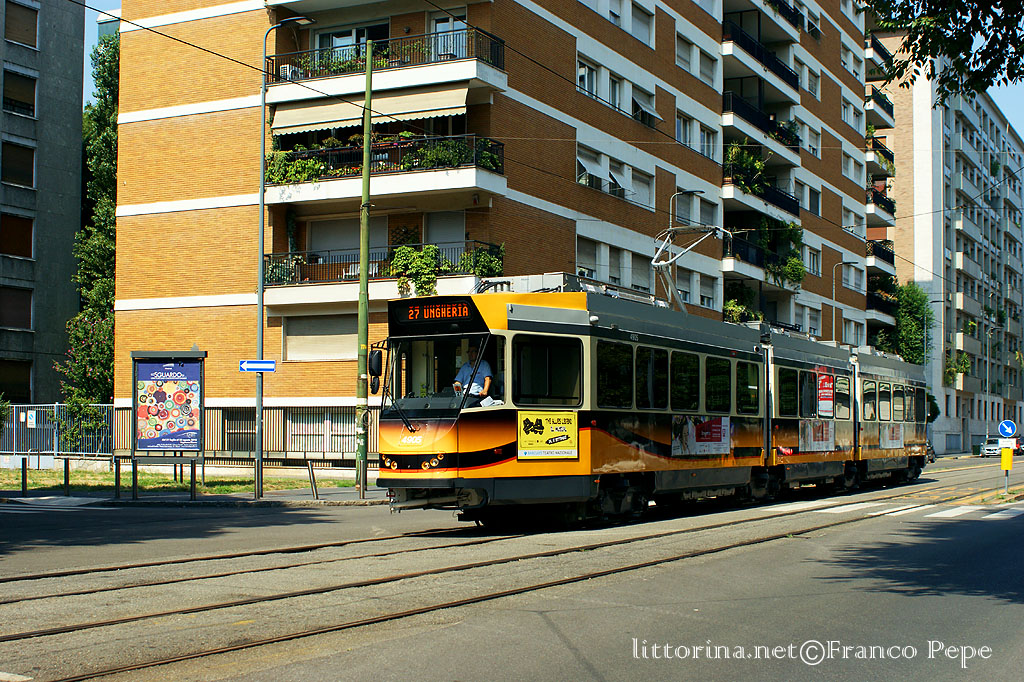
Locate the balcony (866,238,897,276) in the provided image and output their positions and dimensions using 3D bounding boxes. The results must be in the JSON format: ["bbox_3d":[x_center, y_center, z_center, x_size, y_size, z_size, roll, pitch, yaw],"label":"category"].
[{"bbox_3d":[22.840,-5.169,94.288,1.900,1.588,6.192,-1,-4,26],"label":"balcony"}]

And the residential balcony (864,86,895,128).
[{"bbox_3d":[21.985,-14.162,90.143,1.450,1.390,5.690,-1,-4,27],"label":"residential balcony"}]

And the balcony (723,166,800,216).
[{"bbox_3d":[11.149,-6.446,68.092,1.500,1.430,10.540,-1,-4,27],"label":"balcony"}]

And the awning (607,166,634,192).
[{"bbox_3d":[4.084,-5.917,54.650,0.450,0.850,1.453,-1,-4,26],"label":"awning"}]

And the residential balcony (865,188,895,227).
[{"bbox_3d":[22.925,-8.419,94.625,1.900,1.568,6.214,-1,-4,26],"label":"residential balcony"}]

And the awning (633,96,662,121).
[{"bbox_3d":[5.115,-8.586,55.010,0.480,0.540,2.270,-1,-4,27],"label":"awning"}]

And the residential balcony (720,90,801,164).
[{"bbox_3d":[11.143,-9.579,68.239,1.500,1.410,10.490,-1,-4,27],"label":"residential balcony"}]

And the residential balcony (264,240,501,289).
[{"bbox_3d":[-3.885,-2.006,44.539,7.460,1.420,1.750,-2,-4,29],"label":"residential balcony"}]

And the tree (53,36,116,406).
[{"bbox_3d":[-15.808,-3.496,56.459,4.000,16.674,4.000,-1,-4,26],"label":"tree"}]

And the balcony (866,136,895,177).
[{"bbox_3d":[21.967,-11.073,89.950,1.450,1.400,5.680,-1,-4,27],"label":"balcony"}]

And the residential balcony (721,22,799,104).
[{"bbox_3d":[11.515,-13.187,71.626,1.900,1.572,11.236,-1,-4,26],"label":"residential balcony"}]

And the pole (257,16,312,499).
[{"bbox_3d":[-4.705,-1.742,30.598,1.220,9.960,0.350,-1,-4,26],"label":"pole"}]

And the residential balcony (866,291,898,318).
[{"bbox_3d":[21.800,-1.800,89.145,1.450,1.420,5.690,-1,-4,27],"label":"residential balcony"}]

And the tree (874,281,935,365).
[{"bbox_3d":[25.838,1.920,96.621,4.200,11.673,4.200,-1,-4,26],"label":"tree"}]

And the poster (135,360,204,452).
[{"bbox_3d":[-7.783,1.461,33.500,1.500,2.080,0.120,0,-4,3],"label":"poster"}]

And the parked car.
[{"bbox_3d":[38.869,8.589,118.906,1.780,1.500,4.200,-1,-4,24],"label":"parked car"}]

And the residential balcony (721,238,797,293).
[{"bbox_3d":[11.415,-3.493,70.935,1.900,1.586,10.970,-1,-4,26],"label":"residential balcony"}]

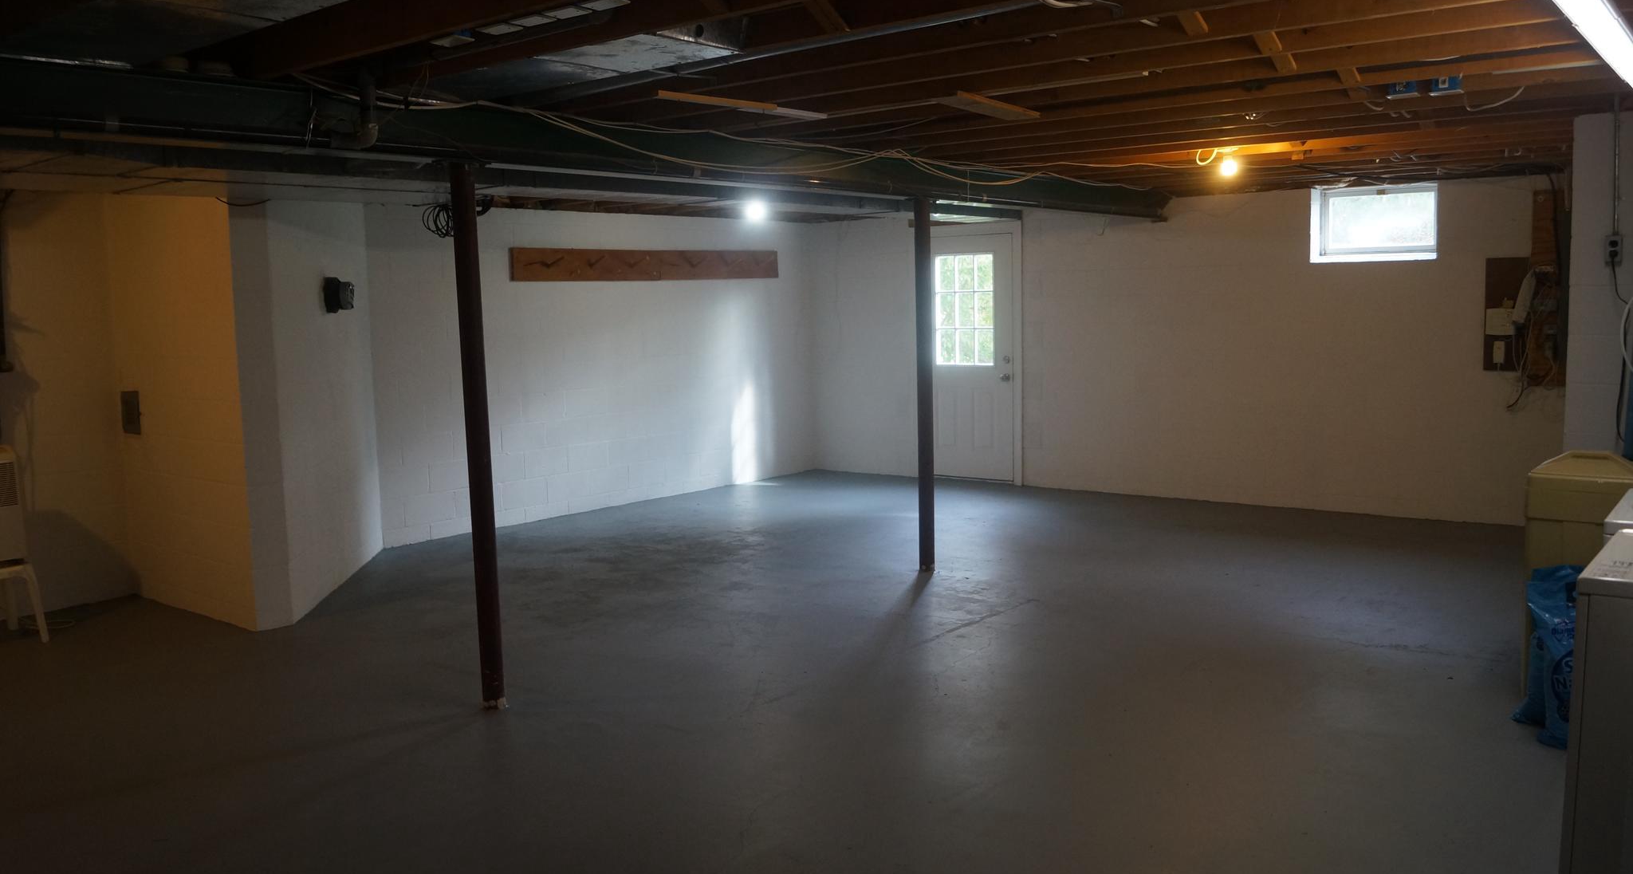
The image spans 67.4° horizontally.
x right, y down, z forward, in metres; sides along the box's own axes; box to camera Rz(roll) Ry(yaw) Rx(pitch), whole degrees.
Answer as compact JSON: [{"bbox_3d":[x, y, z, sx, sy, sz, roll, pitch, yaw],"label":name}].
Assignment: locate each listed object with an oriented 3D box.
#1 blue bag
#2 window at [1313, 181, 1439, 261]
[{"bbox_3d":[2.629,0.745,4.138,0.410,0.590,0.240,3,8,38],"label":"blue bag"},{"bbox_3d":[3.820,-1.452,8.362,0.810,0.520,0.160,3,8,38],"label":"window"}]

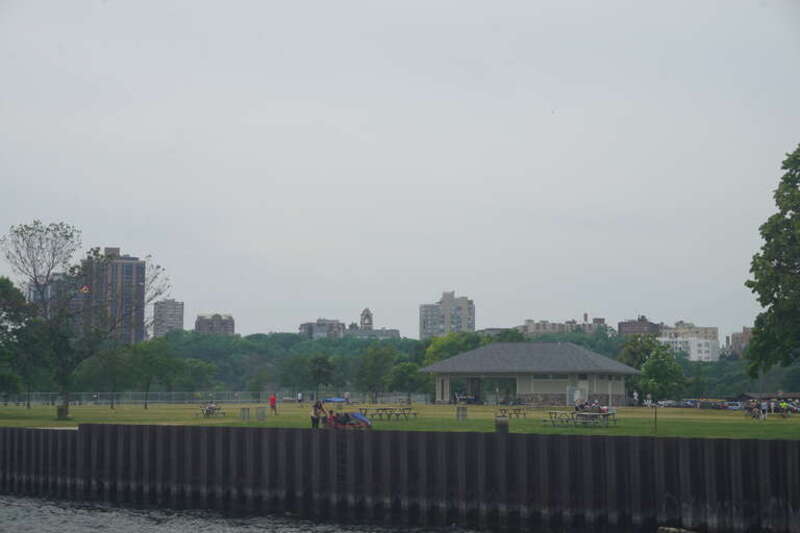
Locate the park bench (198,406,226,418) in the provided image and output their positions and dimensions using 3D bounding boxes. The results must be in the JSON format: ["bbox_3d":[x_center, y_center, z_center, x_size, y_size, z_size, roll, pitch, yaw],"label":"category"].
[{"bbox_3d":[-13.832,10.715,118.000,1.950,0.800,1.500,0,-4,0],"label":"park bench"}]

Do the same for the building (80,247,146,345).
[{"bbox_3d":[-205.973,25.881,1150.000,43.000,79.080,30.000,1,-5,-15],"label":"building"}]

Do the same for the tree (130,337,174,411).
[{"bbox_3d":[-25.944,11.197,167.000,5.200,7.360,5.200,0,-4,0],"label":"tree"}]

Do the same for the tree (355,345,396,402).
[{"bbox_3d":[-3.599,15.720,235.000,6.200,8.520,6.200,0,-4,0],"label":"tree"}]

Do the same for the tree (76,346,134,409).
[{"bbox_3d":[-30.930,11.684,168.000,6.000,6.560,5.800,0,-4,0],"label":"tree"}]

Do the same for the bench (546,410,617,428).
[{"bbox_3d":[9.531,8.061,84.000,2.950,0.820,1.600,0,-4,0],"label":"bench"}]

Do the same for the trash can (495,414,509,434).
[{"bbox_3d":[4.569,7.134,72.000,0.610,0.930,0.610,0,-4,0],"label":"trash can"}]

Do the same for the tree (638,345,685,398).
[{"bbox_3d":[36.923,15.051,225.000,6.700,8.160,6.500,0,-4,0],"label":"tree"}]

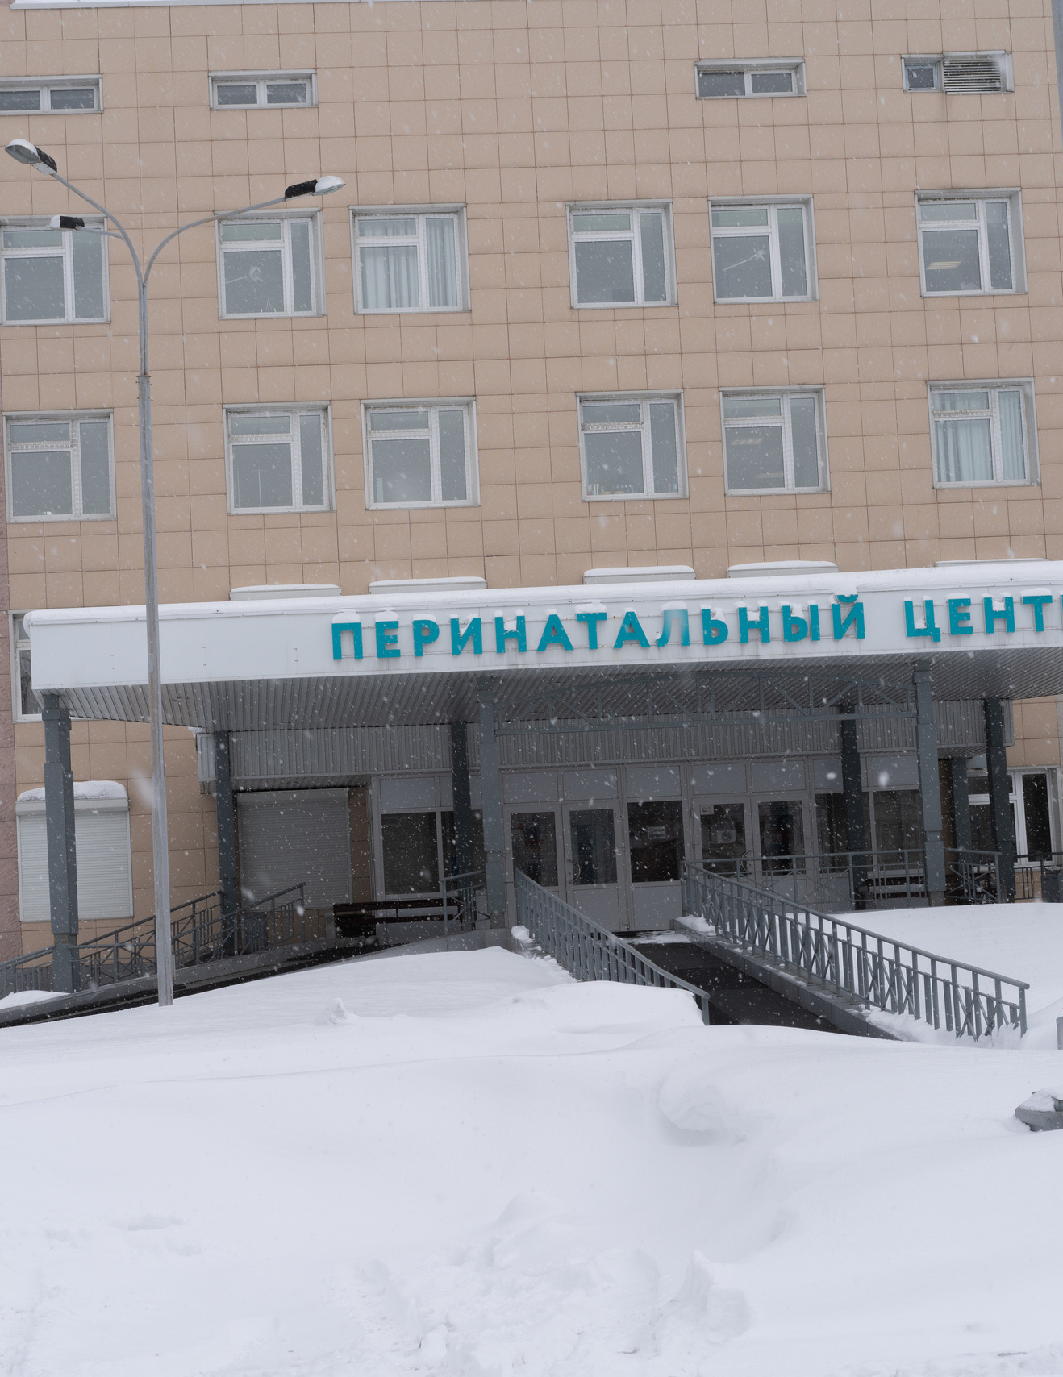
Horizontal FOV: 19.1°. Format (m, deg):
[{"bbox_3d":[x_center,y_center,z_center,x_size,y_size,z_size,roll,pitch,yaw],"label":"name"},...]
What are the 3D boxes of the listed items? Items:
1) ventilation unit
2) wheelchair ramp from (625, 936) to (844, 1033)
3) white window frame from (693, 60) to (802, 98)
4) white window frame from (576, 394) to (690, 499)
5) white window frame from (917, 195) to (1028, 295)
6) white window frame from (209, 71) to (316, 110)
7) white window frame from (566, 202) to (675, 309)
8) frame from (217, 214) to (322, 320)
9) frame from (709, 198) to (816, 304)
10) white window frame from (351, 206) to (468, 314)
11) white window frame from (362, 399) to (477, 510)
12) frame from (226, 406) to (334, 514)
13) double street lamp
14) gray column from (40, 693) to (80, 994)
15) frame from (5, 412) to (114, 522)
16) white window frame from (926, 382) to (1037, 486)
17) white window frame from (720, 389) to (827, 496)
[{"bbox_3d":[7.338,-10.589,54.402,1.930,0.663,0.300,-2,-5,-6],"label":"ventilation unit"},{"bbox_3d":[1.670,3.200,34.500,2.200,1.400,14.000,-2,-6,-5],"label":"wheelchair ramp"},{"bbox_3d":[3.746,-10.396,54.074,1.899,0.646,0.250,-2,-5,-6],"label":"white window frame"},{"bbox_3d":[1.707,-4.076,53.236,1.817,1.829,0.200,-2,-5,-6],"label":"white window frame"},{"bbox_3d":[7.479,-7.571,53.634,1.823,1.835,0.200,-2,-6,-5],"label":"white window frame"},{"bbox_3d":[-4.505,-10.060,53.163,1.781,0.629,0.200,-2,-5,-6],"label":"white window frame"},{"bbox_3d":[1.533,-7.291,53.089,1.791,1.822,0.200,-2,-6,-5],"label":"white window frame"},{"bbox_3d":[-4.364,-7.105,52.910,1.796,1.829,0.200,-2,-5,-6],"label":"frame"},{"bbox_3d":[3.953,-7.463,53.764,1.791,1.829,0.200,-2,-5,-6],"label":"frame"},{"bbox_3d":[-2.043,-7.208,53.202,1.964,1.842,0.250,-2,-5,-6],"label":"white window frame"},{"bbox_3d":[-1.873,-3.961,53.397,1.918,1.827,0.200,-2,-5,-6],"label":"white window frame"},{"bbox_3d":[-4.233,-3.860,53.159,1.773,1.827,0.200,-2,-5,-6],"label":"frame"},{"bbox_3d":[-3.920,-1.111,36.180,3.763,9.609,4.057,-2,-5,-6],"label":"double street lamp"},{"bbox_3d":[-6.404,2.086,42.770,0.300,4.102,0.300,-2,-5,-6],"label":"gray column"},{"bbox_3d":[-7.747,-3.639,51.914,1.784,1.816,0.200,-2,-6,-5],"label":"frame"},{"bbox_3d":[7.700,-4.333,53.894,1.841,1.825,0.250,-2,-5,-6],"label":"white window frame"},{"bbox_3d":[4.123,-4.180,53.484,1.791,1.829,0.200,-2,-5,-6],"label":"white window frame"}]

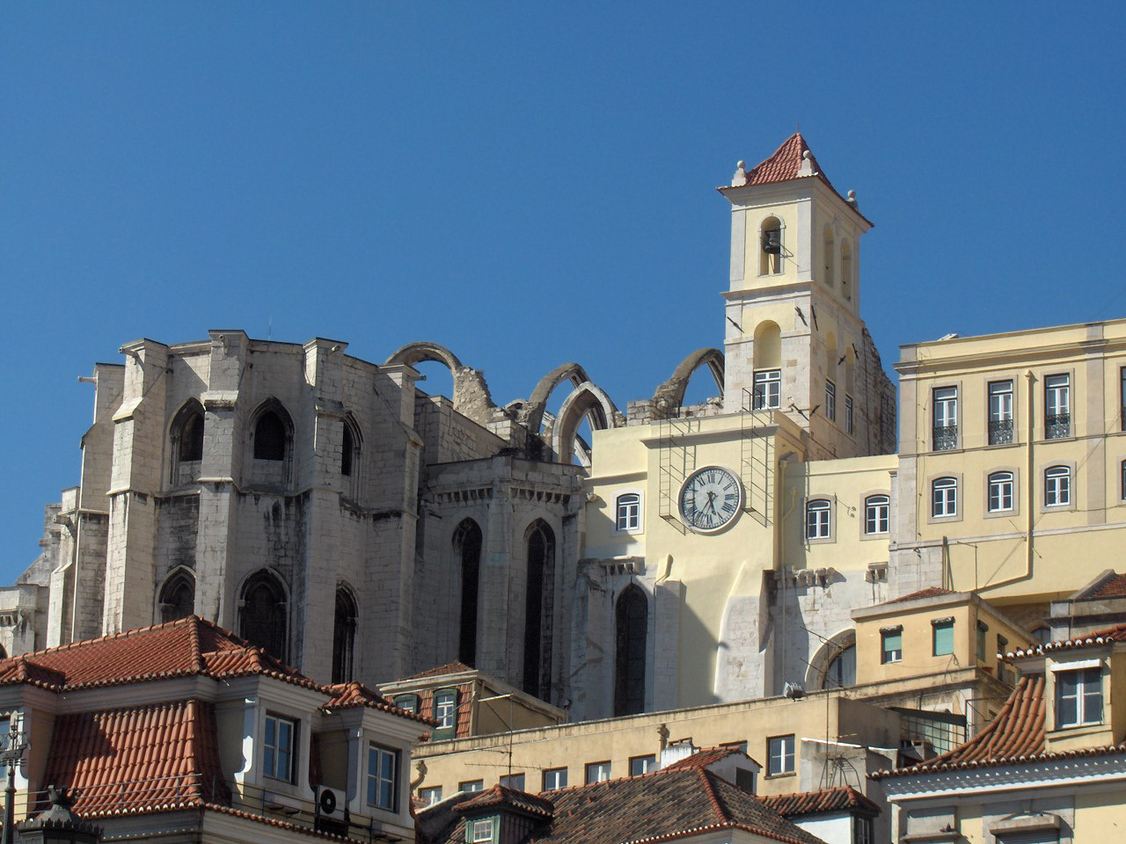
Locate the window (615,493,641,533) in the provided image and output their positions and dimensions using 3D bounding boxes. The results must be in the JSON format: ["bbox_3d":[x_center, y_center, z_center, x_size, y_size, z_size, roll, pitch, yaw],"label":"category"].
[{"bbox_3d":[2.803,3.947,164.982,1.200,1.680,0.300,-6,-17,26],"label":"window"}]

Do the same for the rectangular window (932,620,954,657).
[{"bbox_3d":[15.508,8.791,154.574,1.050,1.550,0.250,-11,-21,37],"label":"rectangular window"}]

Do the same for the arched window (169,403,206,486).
[{"bbox_3d":[-15.436,0.857,157.693,1.950,3.700,0.600,-6,-17,26],"label":"arched window"}]

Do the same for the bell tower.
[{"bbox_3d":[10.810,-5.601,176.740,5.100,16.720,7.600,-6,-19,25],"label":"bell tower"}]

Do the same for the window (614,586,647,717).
[{"bbox_3d":[3.082,10.339,169.171,1.600,6.300,0.600,-6,-19,25],"label":"window"}]

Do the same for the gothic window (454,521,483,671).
[{"bbox_3d":[-4.250,8.348,170.610,1.500,8.200,0.600,-6,-19,25],"label":"gothic window"}]

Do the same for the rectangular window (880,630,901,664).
[{"bbox_3d":[12.510,8.569,145.101,0.950,1.180,0.250,-11,-20,39],"label":"rectangular window"}]

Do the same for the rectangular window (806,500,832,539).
[{"bbox_3d":[11.229,4.320,166.655,1.120,1.850,0.250,-6,-19,25],"label":"rectangular window"}]

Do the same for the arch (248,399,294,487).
[{"bbox_3d":[-12.061,0.891,157.400,1.850,3.750,0.600,4,-16,-7],"label":"arch"}]

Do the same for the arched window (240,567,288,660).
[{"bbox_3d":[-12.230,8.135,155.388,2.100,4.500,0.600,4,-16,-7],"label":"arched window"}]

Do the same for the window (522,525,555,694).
[{"bbox_3d":[-1.215,8.377,170.334,1.600,8.200,0.600,8,-18,-19],"label":"window"}]

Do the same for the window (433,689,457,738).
[{"bbox_3d":[-4.326,10.775,140.194,1.150,1.750,0.300,-11,-20,39],"label":"window"}]

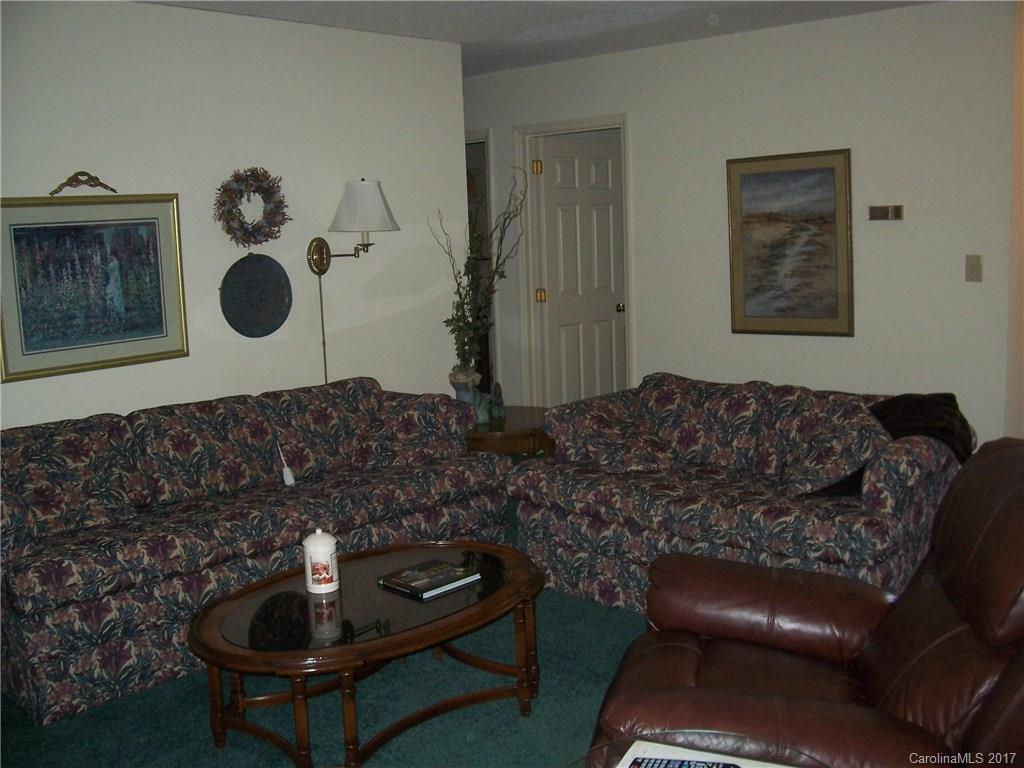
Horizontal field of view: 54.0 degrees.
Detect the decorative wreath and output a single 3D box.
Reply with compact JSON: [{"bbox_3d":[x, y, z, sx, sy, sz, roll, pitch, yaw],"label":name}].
[{"bbox_3d":[-1.150,-0.784,4.466,0.080,0.360,0.370,6,12,41],"label":"decorative wreath"}]

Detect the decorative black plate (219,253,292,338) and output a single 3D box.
[{"bbox_3d":[-1.155,-0.397,4.552,0.025,0.390,0.390,6,12,41],"label":"decorative black plate"}]

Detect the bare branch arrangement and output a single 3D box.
[{"bbox_3d":[-0.166,-0.549,4.997,0.470,1.050,0.400,-3,9,-2],"label":"bare branch arrangement"}]

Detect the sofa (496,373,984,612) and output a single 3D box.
[{"bbox_3d":[0.881,0.433,3.968,1.680,0.790,0.930,6,12,41],"label":"sofa"}]

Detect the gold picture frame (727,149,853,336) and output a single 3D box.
[{"bbox_3d":[1.425,-0.711,5.175,0.690,0.930,0.030,6,12,41],"label":"gold picture frame"}]

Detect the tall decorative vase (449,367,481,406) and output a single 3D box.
[{"bbox_3d":[-0.237,0.048,5.074,0.165,0.225,0.165,-3,9,-3],"label":"tall decorative vase"}]

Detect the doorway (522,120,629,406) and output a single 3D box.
[{"bbox_3d":[0.422,-0.558,6.181,0.840,2.080,0.130,6,12,41],"label":"doorway"}]

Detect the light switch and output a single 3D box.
[{"bbox_3d":[2.116,-0.529,4.609,0.072,0.118,0.010,6,12,41],"label":"light switch"}]

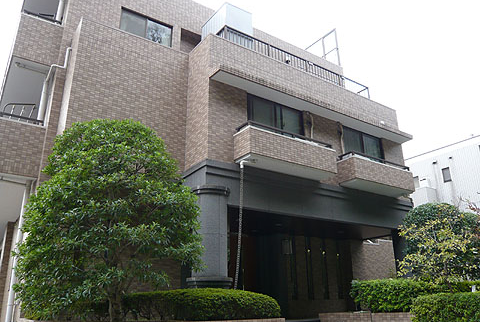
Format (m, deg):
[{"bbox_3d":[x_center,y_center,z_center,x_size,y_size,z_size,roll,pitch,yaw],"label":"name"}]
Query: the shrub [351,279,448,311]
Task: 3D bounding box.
[{"bbox_3d":[3.745,3.201,9.191,2.000,0.680,1.150,12,-23,-32],"label":"shrub"}]

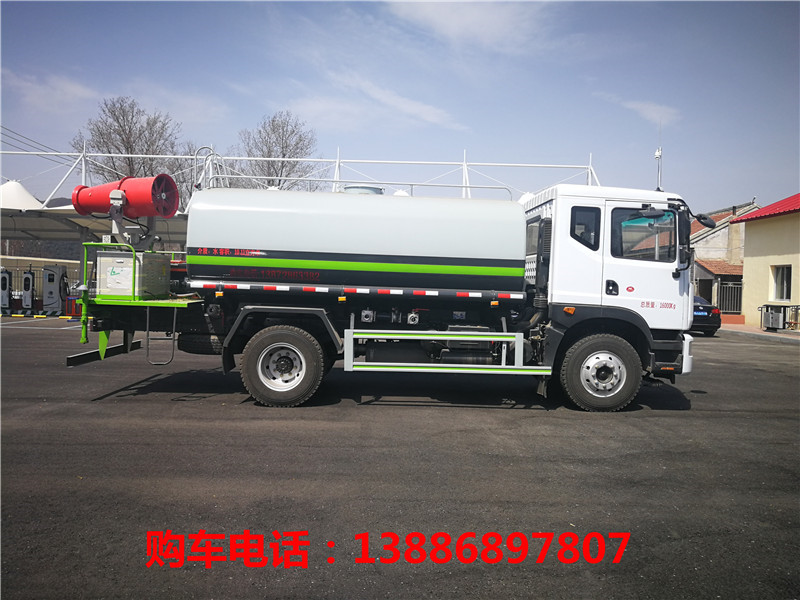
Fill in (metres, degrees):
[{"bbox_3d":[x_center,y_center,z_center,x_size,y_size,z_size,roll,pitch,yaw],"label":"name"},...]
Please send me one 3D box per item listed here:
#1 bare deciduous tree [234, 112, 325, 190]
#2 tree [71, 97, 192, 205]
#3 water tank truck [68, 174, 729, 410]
[{"bbox_3d":[-7.726,-5.572,39.093,5.750,12.550,5.750,2,1,0],"label":"bare deciduous tree"},{"bbox_3d":[-16.333,-5.887,37.594,7.210,12.690,7.210,2,1,0],"label":"tree"},{"bbox_3d":[-0.239,-0.192,9.148,8.450,3.150,2.550,2,1,-3],"label":"water tank truck"}]

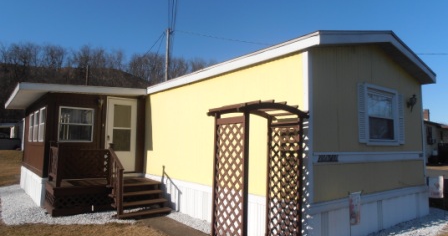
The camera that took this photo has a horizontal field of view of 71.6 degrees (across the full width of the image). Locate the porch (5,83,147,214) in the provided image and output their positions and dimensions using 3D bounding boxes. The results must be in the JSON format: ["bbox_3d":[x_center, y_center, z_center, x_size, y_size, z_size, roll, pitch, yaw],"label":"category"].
[{"bbox_3d":[-4.779,0.759,9.551,3.093,3.049,4.810,5,-7,-38],"label":"porch"}]

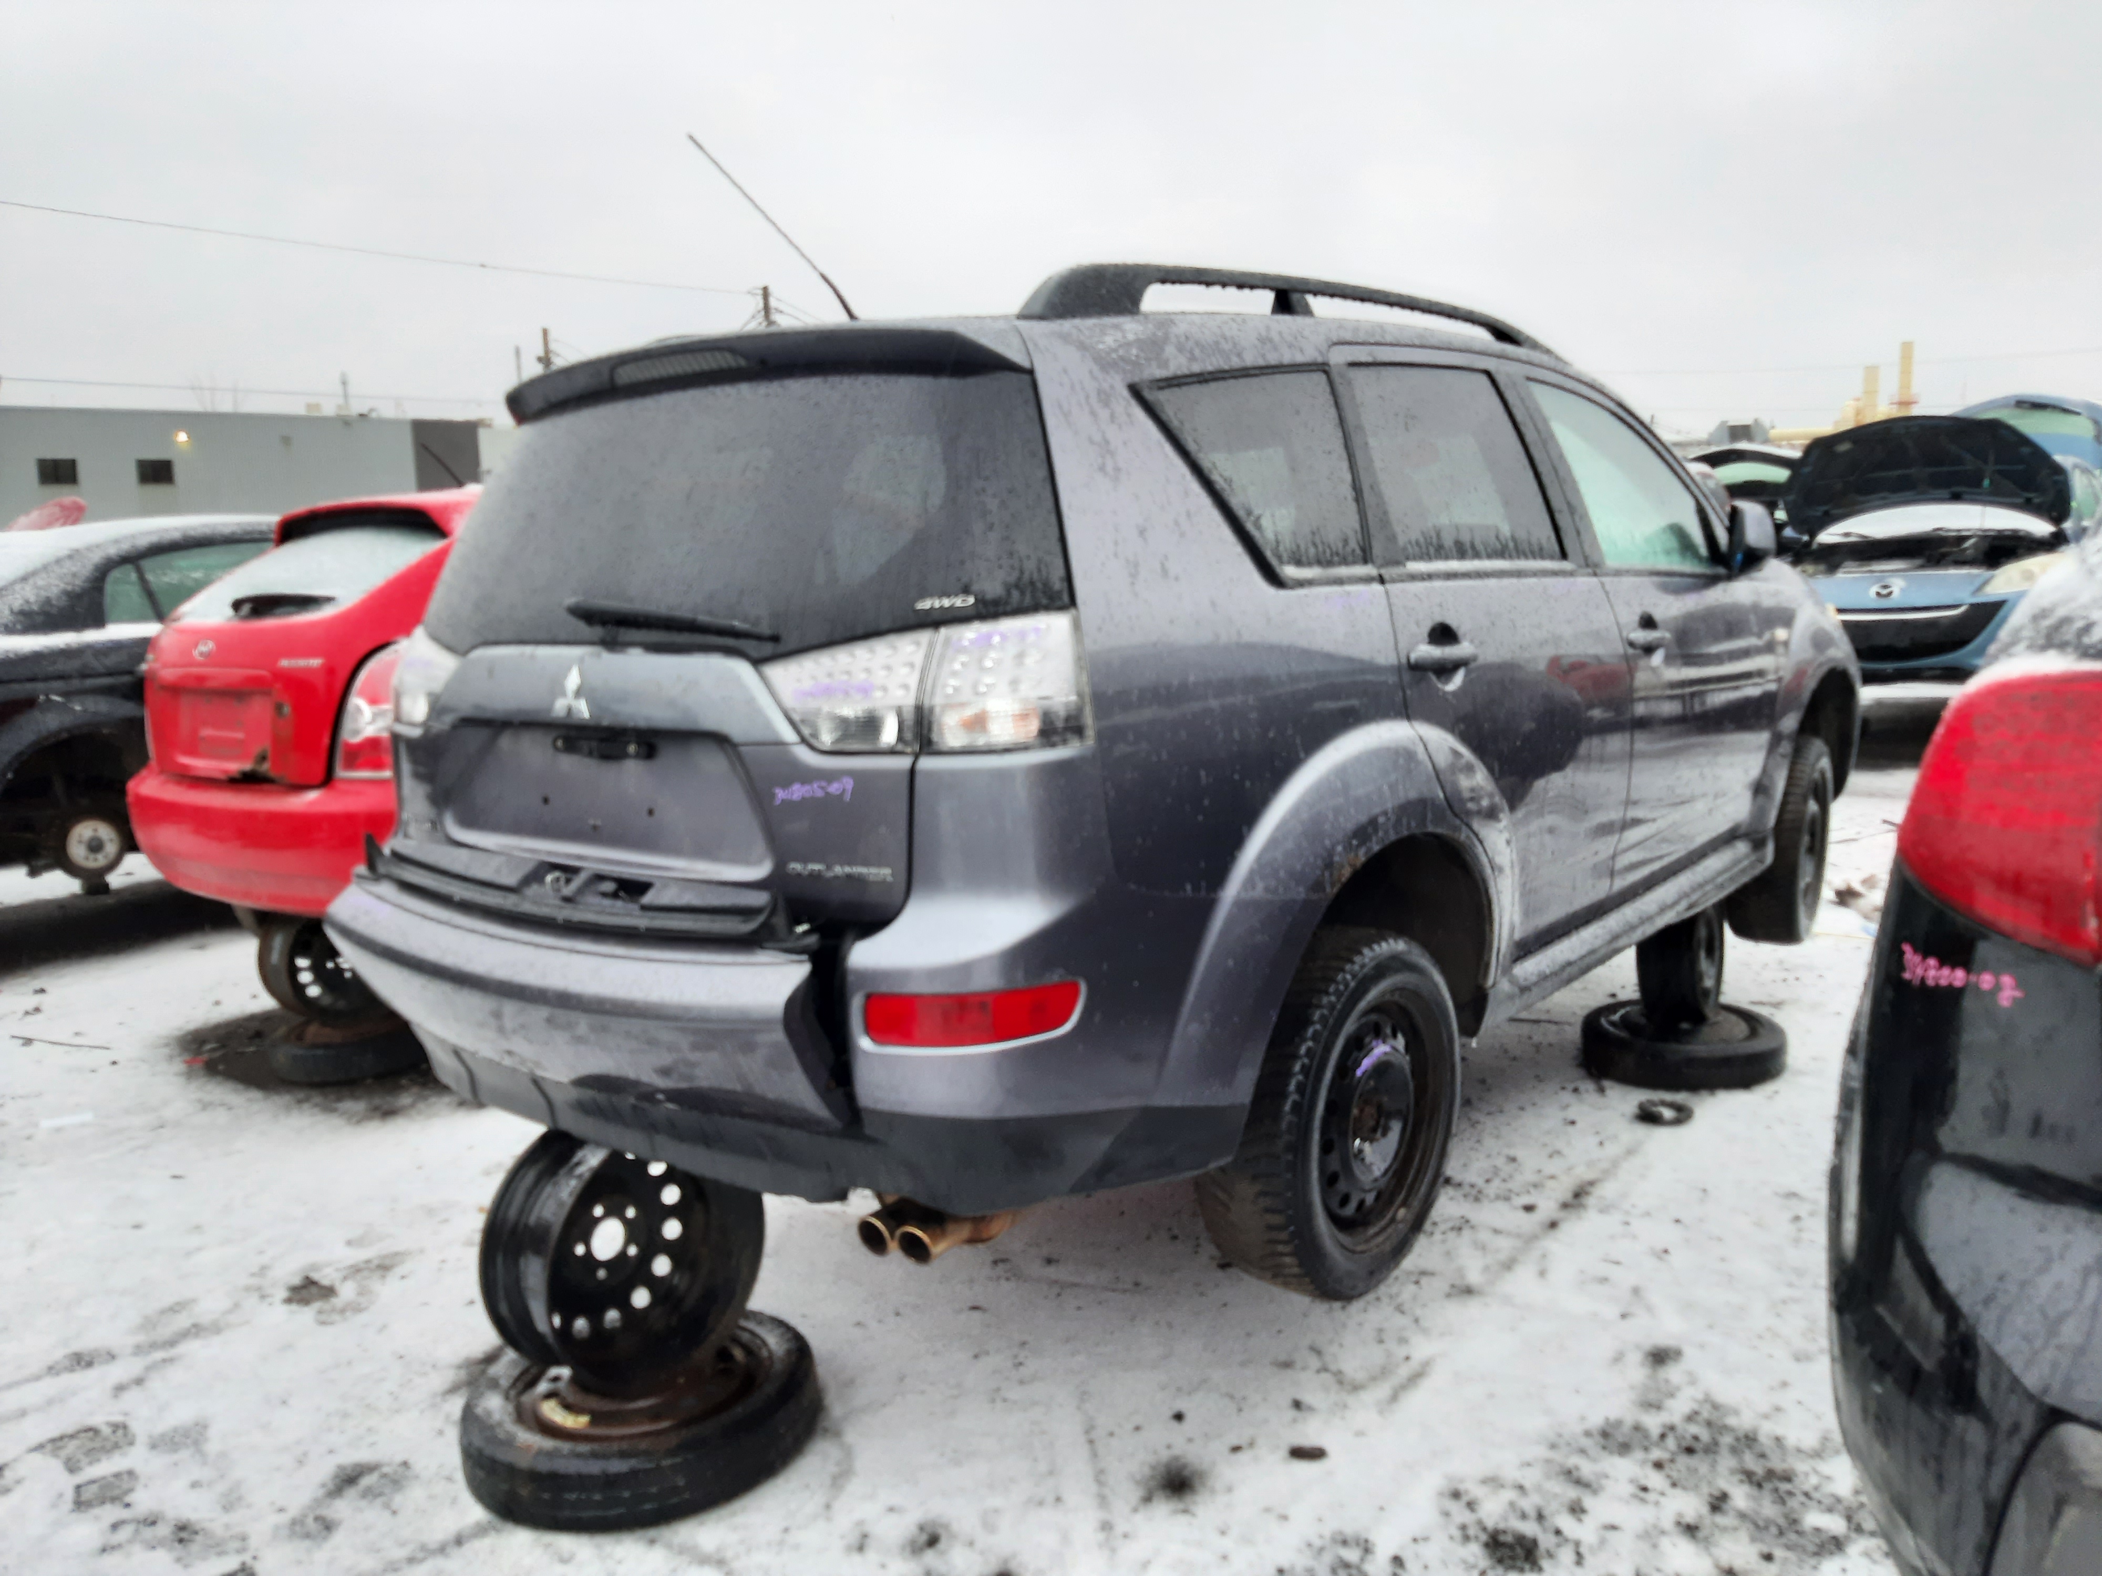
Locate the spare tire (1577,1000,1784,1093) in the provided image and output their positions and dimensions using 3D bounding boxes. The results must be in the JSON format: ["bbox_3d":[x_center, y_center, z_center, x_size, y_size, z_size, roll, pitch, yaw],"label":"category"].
[{"bbox_3d":[1.700,0.688,4.250,0.520,0.105,0.520,5,11,39],"label":"spare tire"}]

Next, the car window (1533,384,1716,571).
[{"bbox_3d":[1.380,-0.731,3.762,0.050,0.470,0.780,-23,-7,40],"label":"car window"}]

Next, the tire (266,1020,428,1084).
[{"bbox_3d":[-2.100,0.780,4.840,0.530,0.130,0.530,-2,8,0],"label":"tire"}]

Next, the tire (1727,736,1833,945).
[{"bbox_3d":[2.171,0.151,4.673,0.210,0.620,0.620,3,10,33],"label":"tire"}]

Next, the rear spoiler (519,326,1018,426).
[{"bbox_3d":[-0.529,-0.675,2.615,1.240,0.130,0.260,5,11,39],"label":"rear spoiler"}]

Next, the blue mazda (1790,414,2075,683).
[{"bbox_3d":[6.118,-1.513,10.569,1.760,1.650,4.500,5,11,39],"label":"blue mazda"}]

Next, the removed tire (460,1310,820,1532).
[{"bbox_3d":[-0.655,1.000,2.550,0.560,0.130,0.560,-2,8,0],"label":"removed tire"}]

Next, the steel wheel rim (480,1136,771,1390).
[{"bbox_3d":[-0.684,0.741,2.562,0.170,0.440,0.440,4,10,35],"label":"steel wheel rim"}]

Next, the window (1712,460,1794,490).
[{"bbox_3d":[5.311,-2.378,12.000,0.750,0.260,0.080,5,-14,39],"label":"window"}]

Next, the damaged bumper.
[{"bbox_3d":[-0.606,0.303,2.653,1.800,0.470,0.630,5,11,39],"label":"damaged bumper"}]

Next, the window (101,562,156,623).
[{"bbox_3d":[-3.310,-0.696,5.667,0.030,0.235,0.185,-24,-8,40],"label":"window"}]

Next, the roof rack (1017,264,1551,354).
[{"bbox_3d":[0.566,-0.871,2.978,0.090,0.145,1.930,5,11,39],"label":"roof rack"}]

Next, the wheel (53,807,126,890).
[{"bbox_3d":[-3.700,0.235,6.080,0.130,0.300,0.280,5,11,39],"label":"wheel"}]

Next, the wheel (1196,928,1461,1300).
[{"bbox_3d":[0.481,0.539,2.658,0.200,0.610,0.610,5,11,39],"label":"wheel"}]

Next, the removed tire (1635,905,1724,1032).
[{"bbox_3d":[1.715,0.400,4.285,0.155,0.440,0.440,3,10,31],"label":"removed tire"}]

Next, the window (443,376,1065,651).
[{"bbox_3d":[-0.605,-0.397,2.470,1.500,0.480,0.170,5,-19,39],"label":"window"}]

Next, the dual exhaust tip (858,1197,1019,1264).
[{"bbox_3d":[-0.177,0.688,2.434,0.160,0.090,0.230,5,11,39],"label":"dual exhaust tip"}]

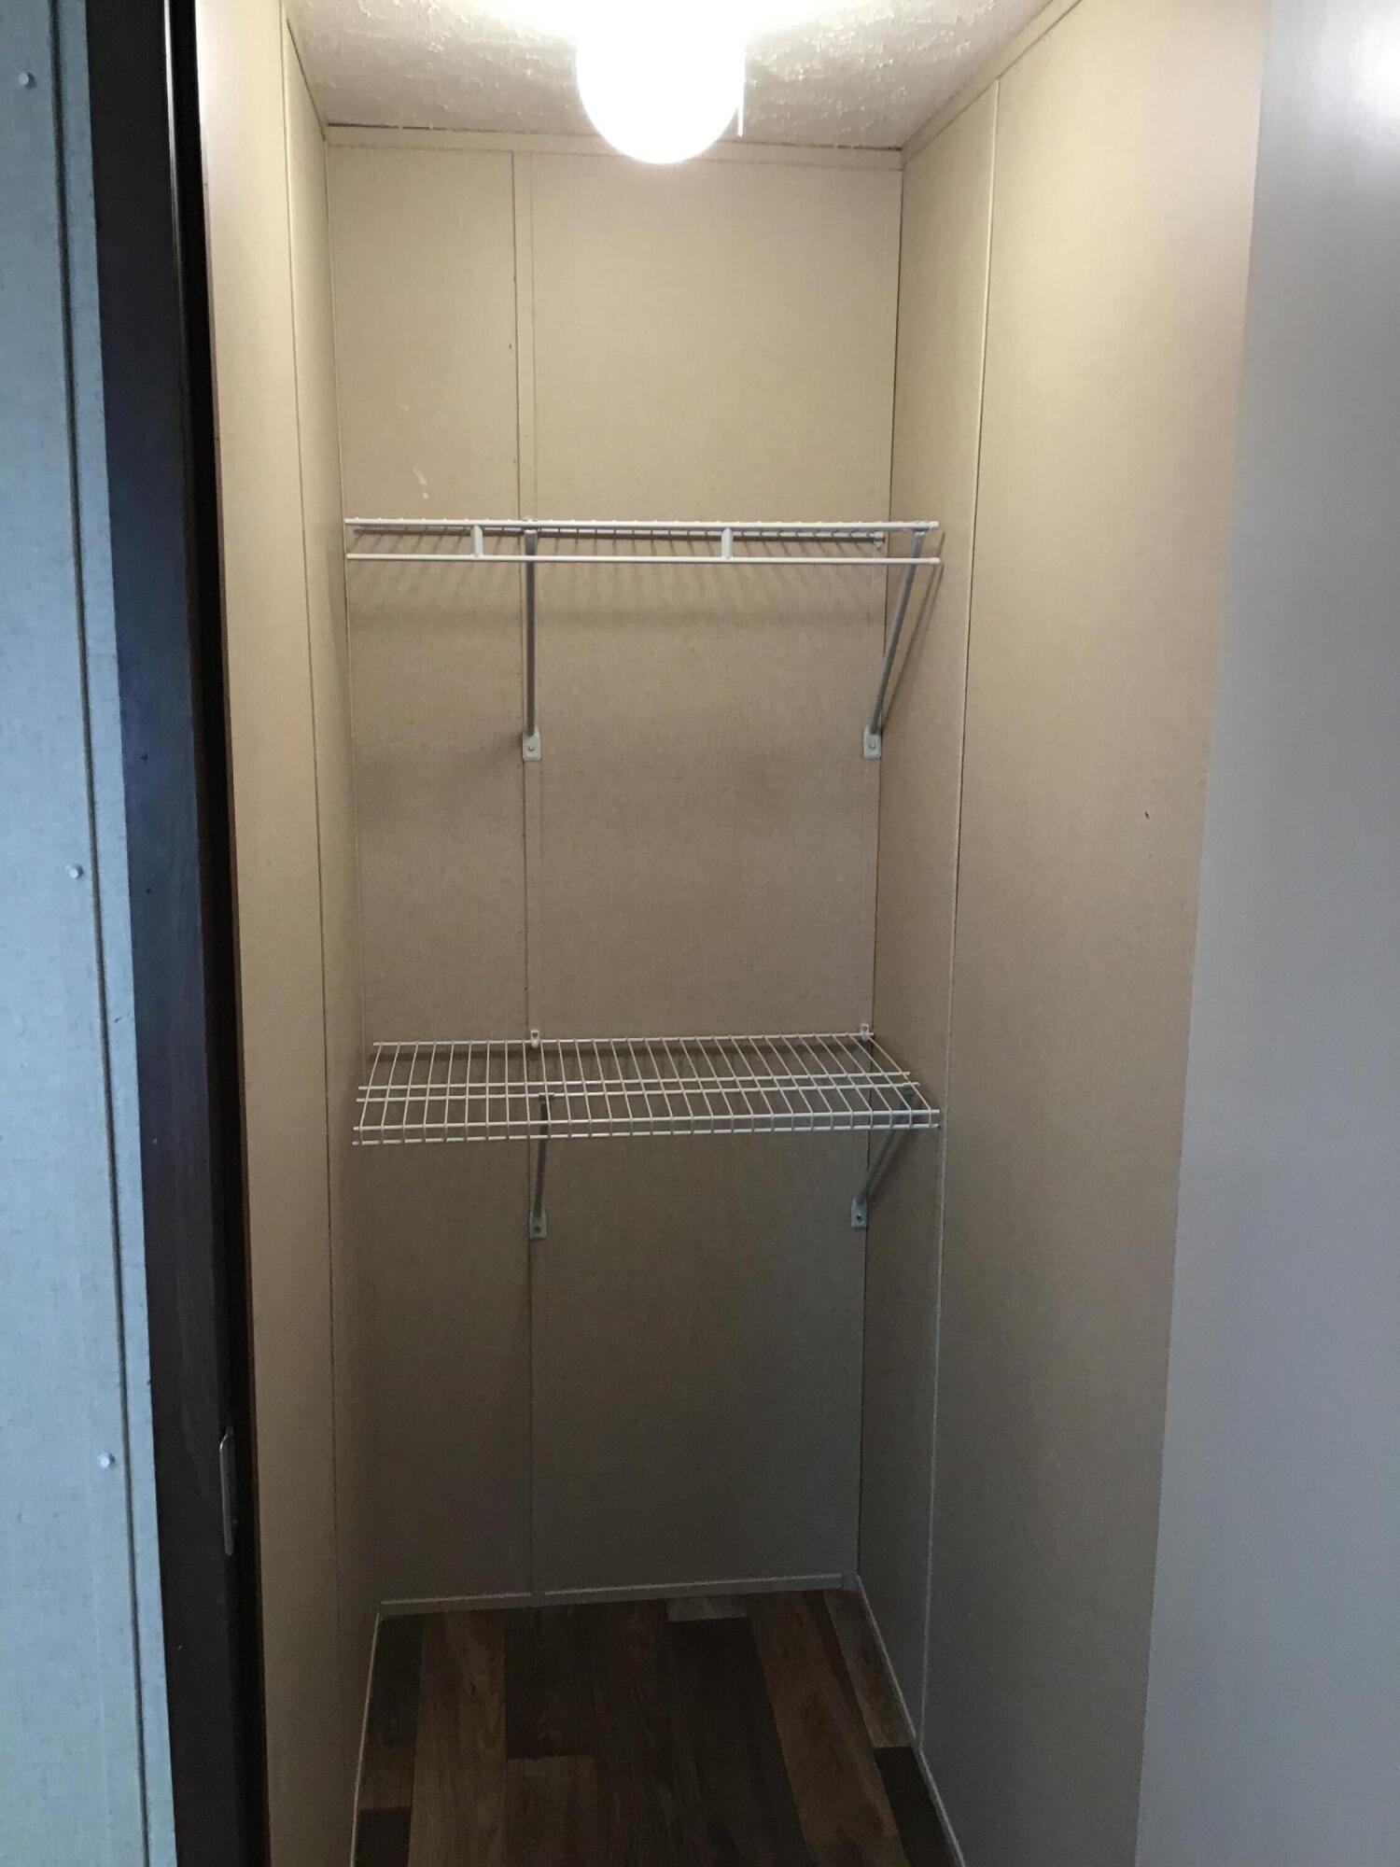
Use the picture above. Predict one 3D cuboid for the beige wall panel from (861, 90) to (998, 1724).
[{"bbox_3d":[0.290,0.048,2.245,0.025,2.091,0.413,-1,12,-7],"label":"beige wall panel"}]

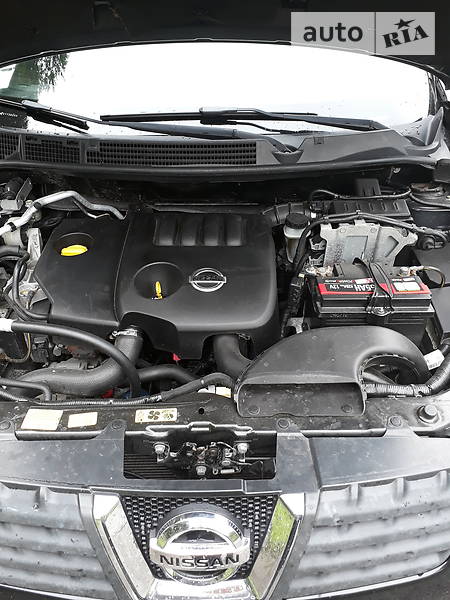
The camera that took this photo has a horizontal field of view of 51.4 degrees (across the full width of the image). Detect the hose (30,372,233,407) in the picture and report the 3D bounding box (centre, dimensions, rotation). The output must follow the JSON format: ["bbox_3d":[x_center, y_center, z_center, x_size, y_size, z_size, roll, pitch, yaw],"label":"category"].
[{"bbox_3d":[-0.157,0.151,0.788,0.335,0.040,0.055,0,30,0],"label":"hose"}]

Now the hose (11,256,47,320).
[{"bbox_3d":[-0.452,-0.024,1.101,0.080,0.100,0.130,0,30,0],"label":"hose"}]

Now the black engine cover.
[{"bbox_3d":[-0.160,-0.046,1.099,0.530,0.130,0.345,0,45,0],"label":"black engine cover"}]

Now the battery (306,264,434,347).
[{"bbox_3d":[0.313,0.028,1.102,0.245,0.185,0.175,0,30,0],"label":"battery"}]

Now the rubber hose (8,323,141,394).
[{"bbox_3d":[-0.290,0.122,0.965,0.235,0.125,0.145,0,30,0],"label":"rubber hose"}]

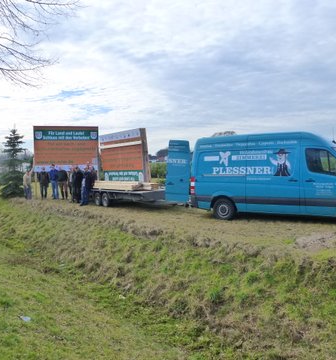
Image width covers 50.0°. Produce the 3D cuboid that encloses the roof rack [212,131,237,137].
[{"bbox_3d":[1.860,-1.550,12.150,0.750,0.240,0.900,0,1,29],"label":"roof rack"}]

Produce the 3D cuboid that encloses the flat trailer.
[{"bbox_3d":[-1.370,0.630,16.250,2.100,1.100,6.100,0,0,-33],"label":"flat trailer"}]

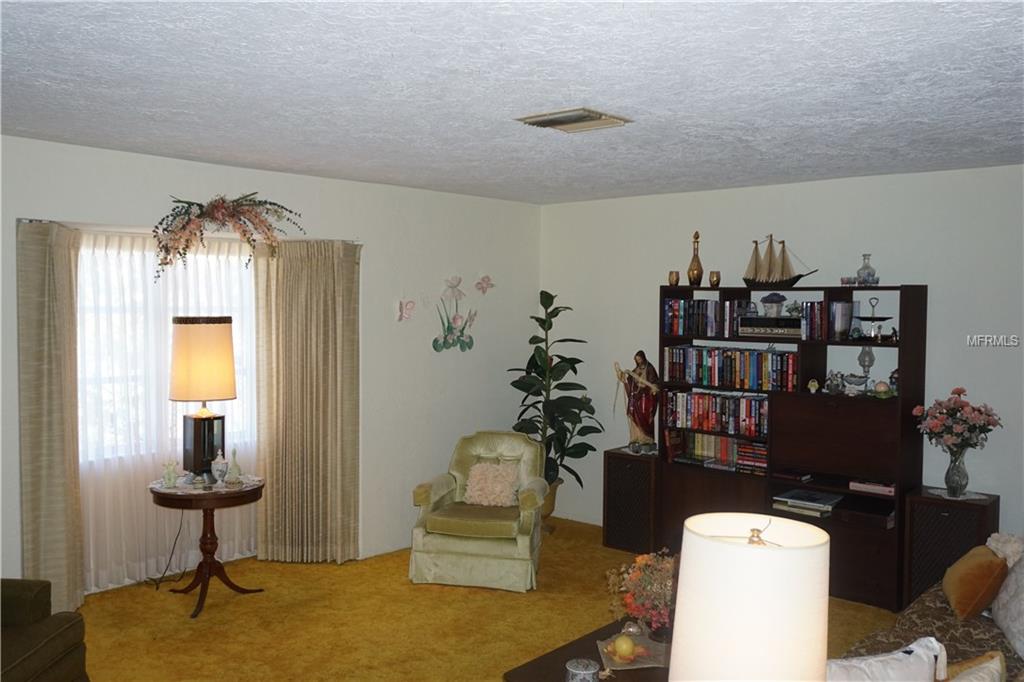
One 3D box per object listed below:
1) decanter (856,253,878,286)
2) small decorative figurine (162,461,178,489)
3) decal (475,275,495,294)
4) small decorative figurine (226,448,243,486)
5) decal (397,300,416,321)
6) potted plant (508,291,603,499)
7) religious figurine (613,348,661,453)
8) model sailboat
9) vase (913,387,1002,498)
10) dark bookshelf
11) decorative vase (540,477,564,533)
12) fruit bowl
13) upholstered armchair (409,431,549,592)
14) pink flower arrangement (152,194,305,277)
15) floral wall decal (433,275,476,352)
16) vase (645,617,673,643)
[{"bbox_3d":[2.037,-0.407,5.057,0.108,0.190,0.108,3,4,43],"label":"decanter"},{"bbox_3d":[-1.888,0.733,4.856,0.100,0.133,0.100,3,4,42],"label":"small decorative figurine"},{"bbox_3d":[-0.189,-0.410,6.413,0.035,0.135,0.180,3,4,43],"label":"decal"},{"bbox_3d":[-1.542,0.699,4.905,0.090,0.202,0.090,0,3,-17],"label":"small decorative figurine"},{"bbox_3d":[-0.695,-0.203,5.853,0.050,0.135,0.135,3,4,43],"label":"decal"},{"bbox_3d":[0.322,0.426,6.444,0.660,1.587,0.680,0,3,0],"label":"potted plant"},{"bbox_3d":[0.874,0.407,6.133,0.300,0.710,0.250,2,3,30],"label":"religious figurine"},{"bbox_3d":[1.650,-0.497,5.430,0.490,0.322,0.090,3,4,42],"label":"model sailboat"},{"bbox_3d":[2.400,0.548,4.733,0.440,0.585,0.420,3,4,43],"label":"vase"},{"bbox_3d":[1.652,0.561,5.450,1.580,1.800,0.300,3,4,43],"label":"dark bookshelf"},{"bbox_3d":[0.249,1.189,6.514,0.270,0.420,0.270,0,3,0],"label":"decorative vase"},{"bbox_3d":[0.455,1.114,3.250,0.260,0.090,0.270,0,3,0],"label":"fruit bowl"},{"bbox_3d":[-0.158,1.025,5.550,0.770,0.826,0.780,1,3,13],"label":"upholstered armchair"},{"bbox_3d":[-1.526,-0.573,4.843,0.180,0.430,0.900,3,4,43],"label":"pink flower arrangement"},{"bbox_3d":[-0.405,-0.194,6.202,0.030,0.550,0.420,3,4,42],"label":"floral wall decal"},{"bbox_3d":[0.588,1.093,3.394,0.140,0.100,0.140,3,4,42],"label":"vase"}]

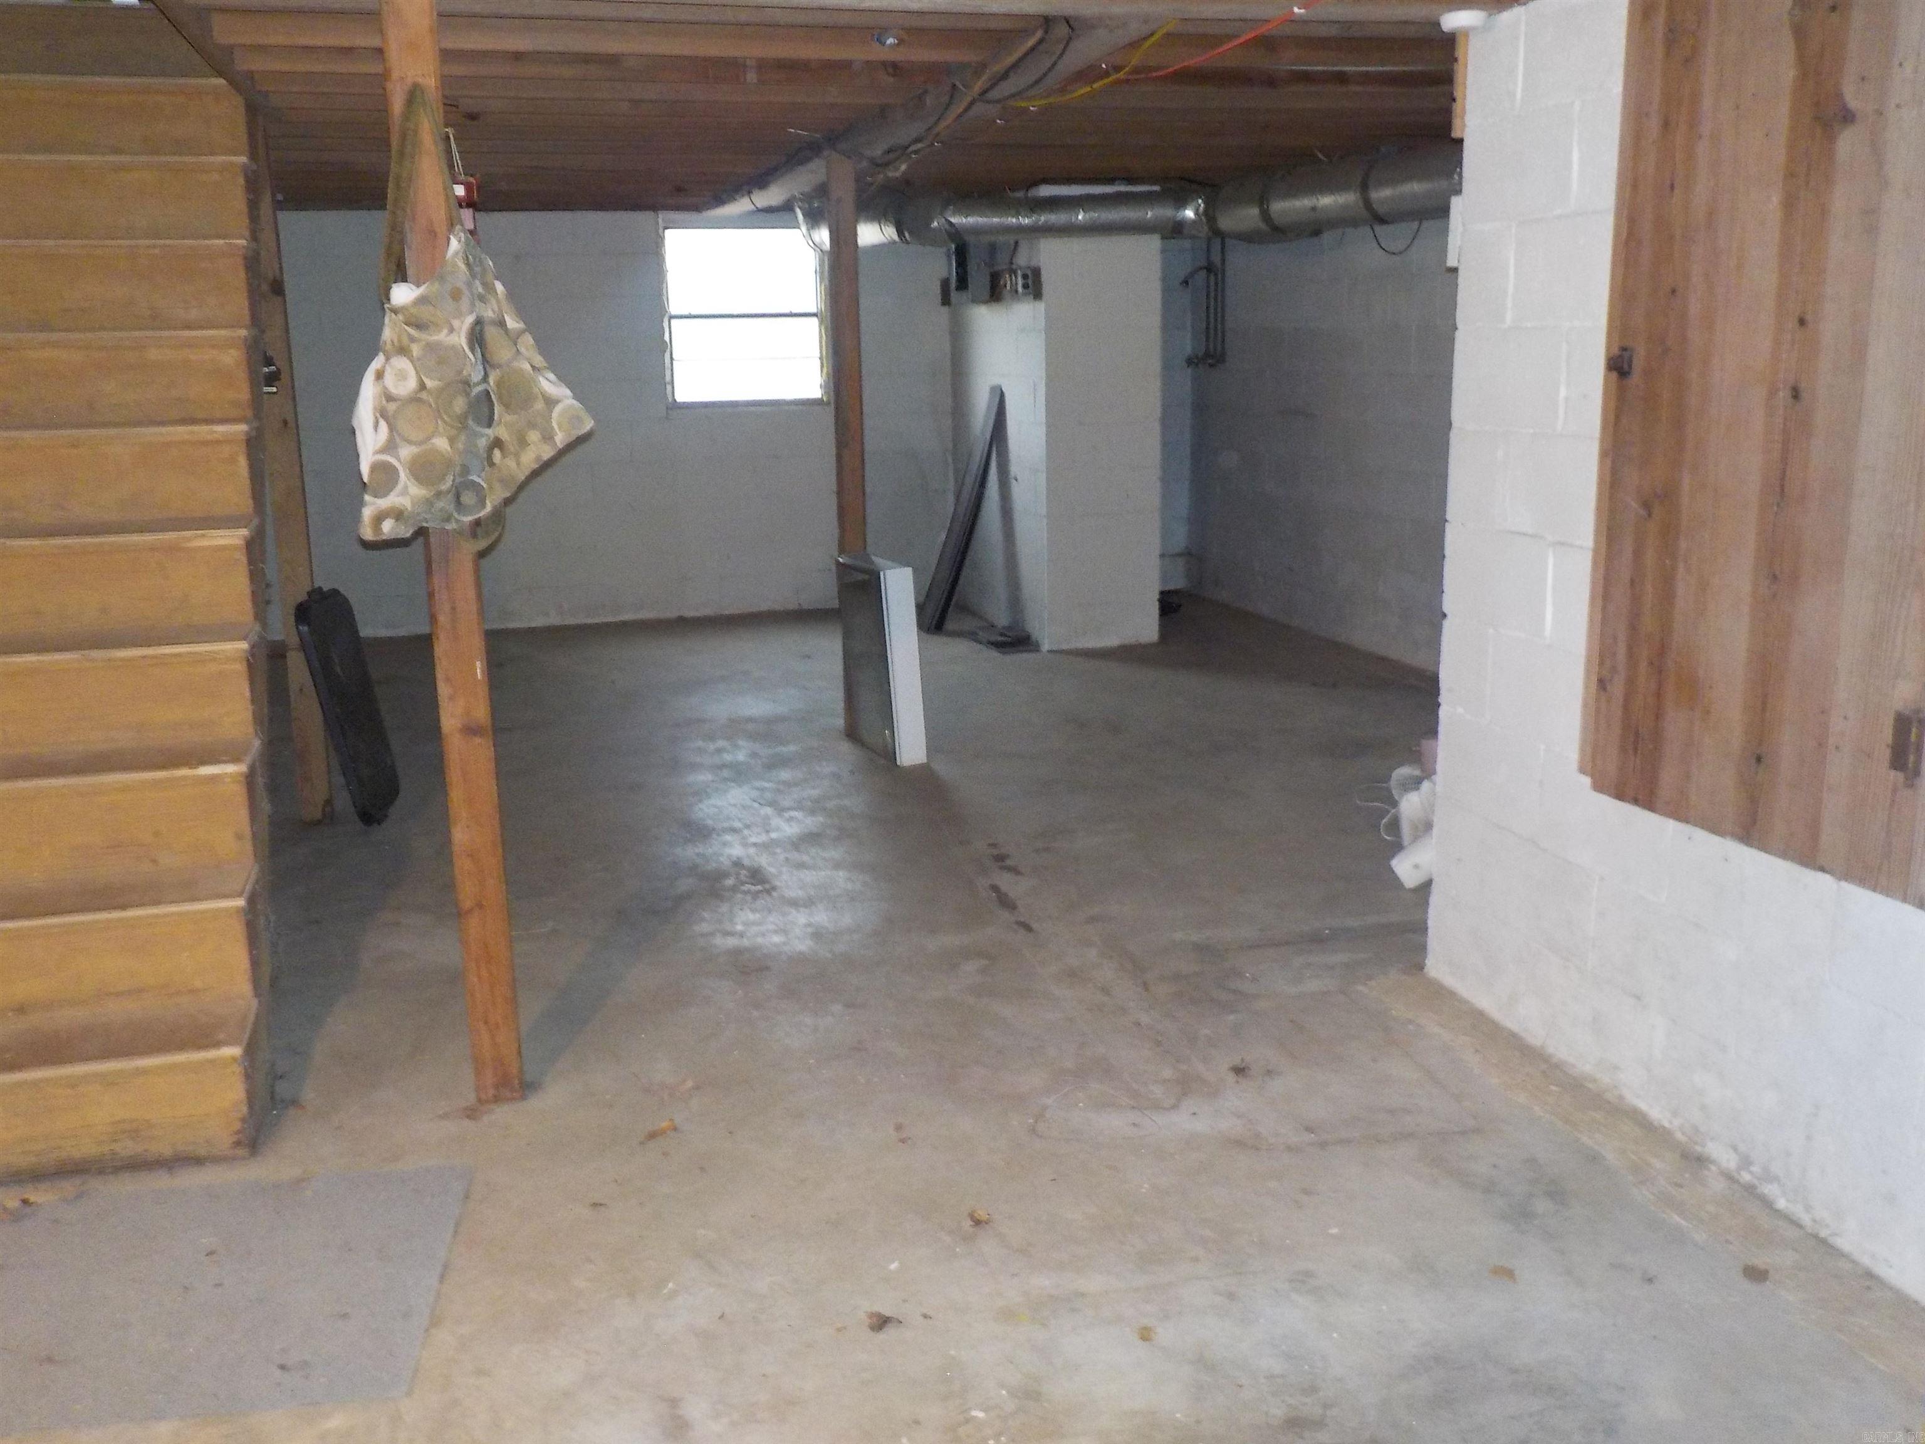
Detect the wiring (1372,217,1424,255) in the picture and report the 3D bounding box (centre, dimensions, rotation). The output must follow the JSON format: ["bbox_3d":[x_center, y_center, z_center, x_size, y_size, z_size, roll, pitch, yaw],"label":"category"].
[{"bbox_3d":[1.582,-1.764,6.050,0.190,0.140,0.040,-4,12,-14],"label":"wiring"}]

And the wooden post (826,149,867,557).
[{"bbox_3d":[-0.394,-0.941,5.846,0.089,2.018,0.089,-4,12,-14],"label":"wooden post"}]

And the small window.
[{"bbox_3d":[-1.087,-2.047,8.429,0.795,0.878,0.100,-4,12,-14],"label":"small window"}]

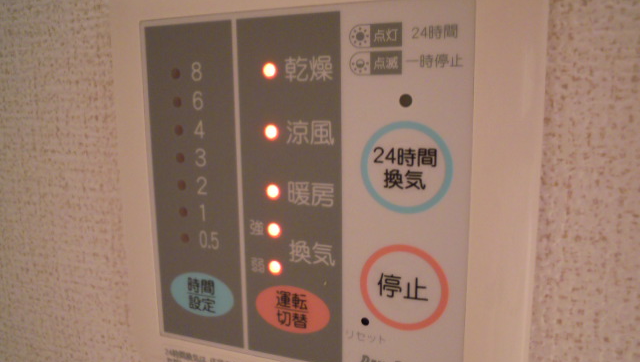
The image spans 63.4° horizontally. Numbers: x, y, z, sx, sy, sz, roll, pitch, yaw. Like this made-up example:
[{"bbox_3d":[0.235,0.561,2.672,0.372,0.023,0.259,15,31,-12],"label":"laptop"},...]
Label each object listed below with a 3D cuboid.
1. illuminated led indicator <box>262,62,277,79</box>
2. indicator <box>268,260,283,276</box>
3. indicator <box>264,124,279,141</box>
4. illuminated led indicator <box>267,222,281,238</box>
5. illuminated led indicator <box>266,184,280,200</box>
[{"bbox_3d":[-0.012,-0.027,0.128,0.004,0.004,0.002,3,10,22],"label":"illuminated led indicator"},{"bbox_3d":[-0.012,0.023,0.137,0.004,0.004,0.002,3,10,22],"label":"indicator"},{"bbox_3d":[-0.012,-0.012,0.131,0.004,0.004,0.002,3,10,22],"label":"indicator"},{"bbox_3d":[-0.012,0.013,0.135,0.004,0.004,0.002,3,10,22],"label":"illuminated led indicator"},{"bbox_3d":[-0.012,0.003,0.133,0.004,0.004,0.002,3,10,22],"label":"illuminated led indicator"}]

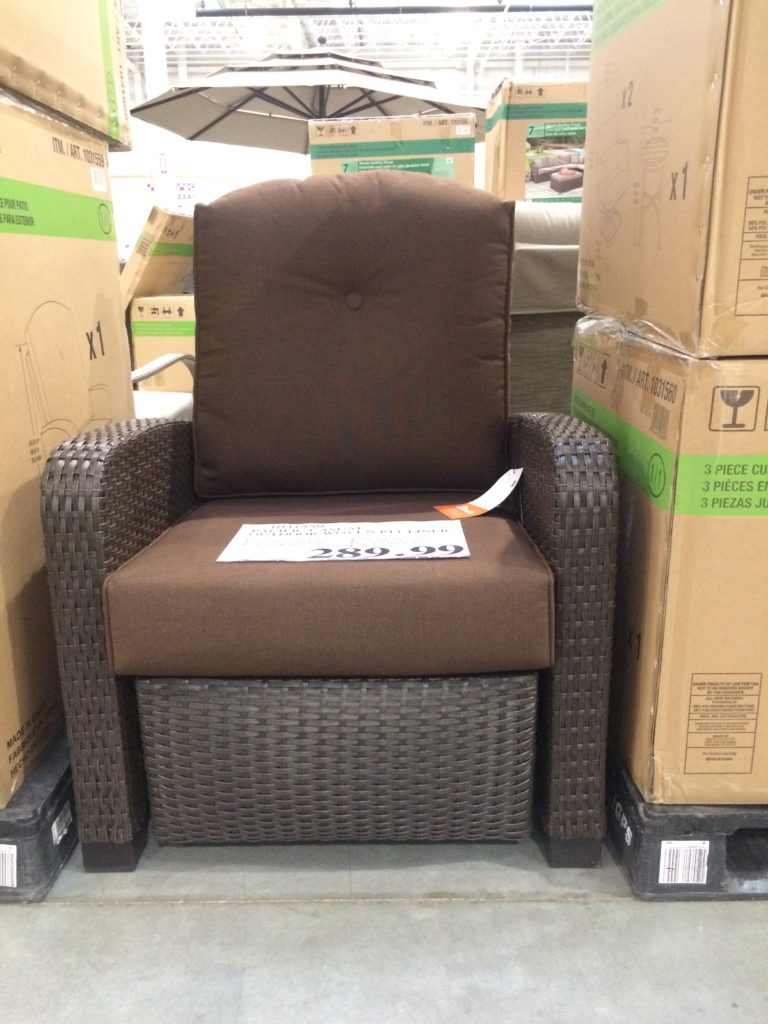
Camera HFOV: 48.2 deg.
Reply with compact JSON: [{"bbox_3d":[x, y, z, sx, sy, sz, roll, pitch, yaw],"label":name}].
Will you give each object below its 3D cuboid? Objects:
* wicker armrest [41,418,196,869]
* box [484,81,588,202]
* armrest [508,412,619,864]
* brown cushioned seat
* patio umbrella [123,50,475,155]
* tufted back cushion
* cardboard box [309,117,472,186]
[{"bbox_3d":[-0.407,0.147,1.523,0.083,0.625,0.680,-1,15,1],"label":"wicker armrest"},{"bbox_3d":[1.076,-2.032,5.099,0.840,0.800,0.800,-2,15,-1],"label":"box"},{"bbox_3d":[0.281,0.134,1.506,0.083,0.625,0.680,-1,15,1],"label":"armrest"},{"bbox_3d":[-0.067,0.091,1.444,0.610,0.150,0.580,-1,12,1],"label":"brown cushioned seat"},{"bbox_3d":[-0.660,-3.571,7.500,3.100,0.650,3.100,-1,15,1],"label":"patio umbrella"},{"bbox_3d":[-0.055,-0.348,1.720,0.615,0.620,0.160,-1,3,1],"label":"tufted back cushion"},{"bbox_3d":[0.089,-1.933,5.247,0.930,0.780,0.740,0,15,6],"label":"cardboard box"}]

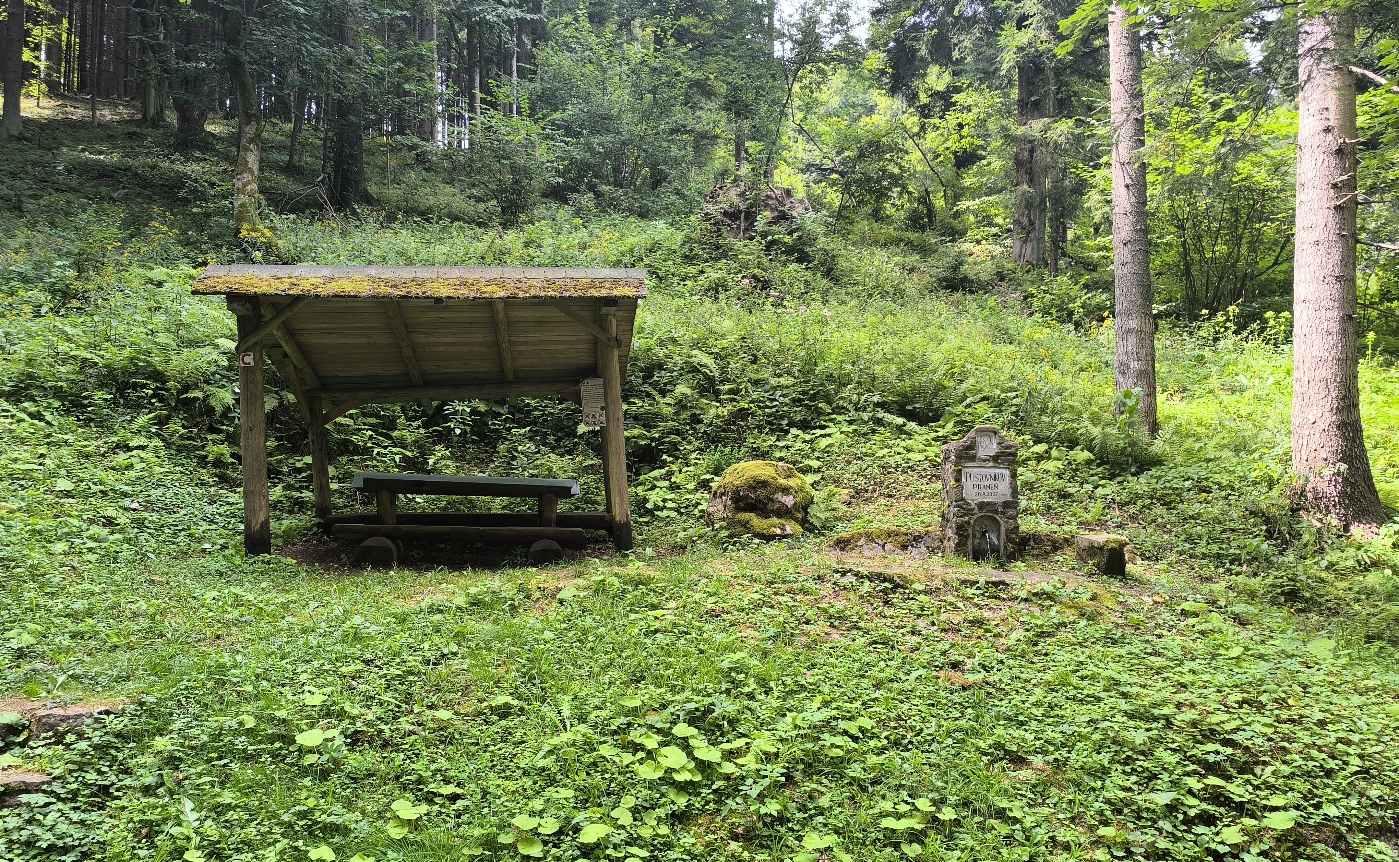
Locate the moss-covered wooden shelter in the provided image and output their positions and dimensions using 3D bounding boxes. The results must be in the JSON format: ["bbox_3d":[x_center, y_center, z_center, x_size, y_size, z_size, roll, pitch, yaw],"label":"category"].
[{"bbox_3d":[-2.542,-0.175,9.300,3.750,2.550,2.700,-1,0,-8],"label":"moss-covered wooden shelter"}]

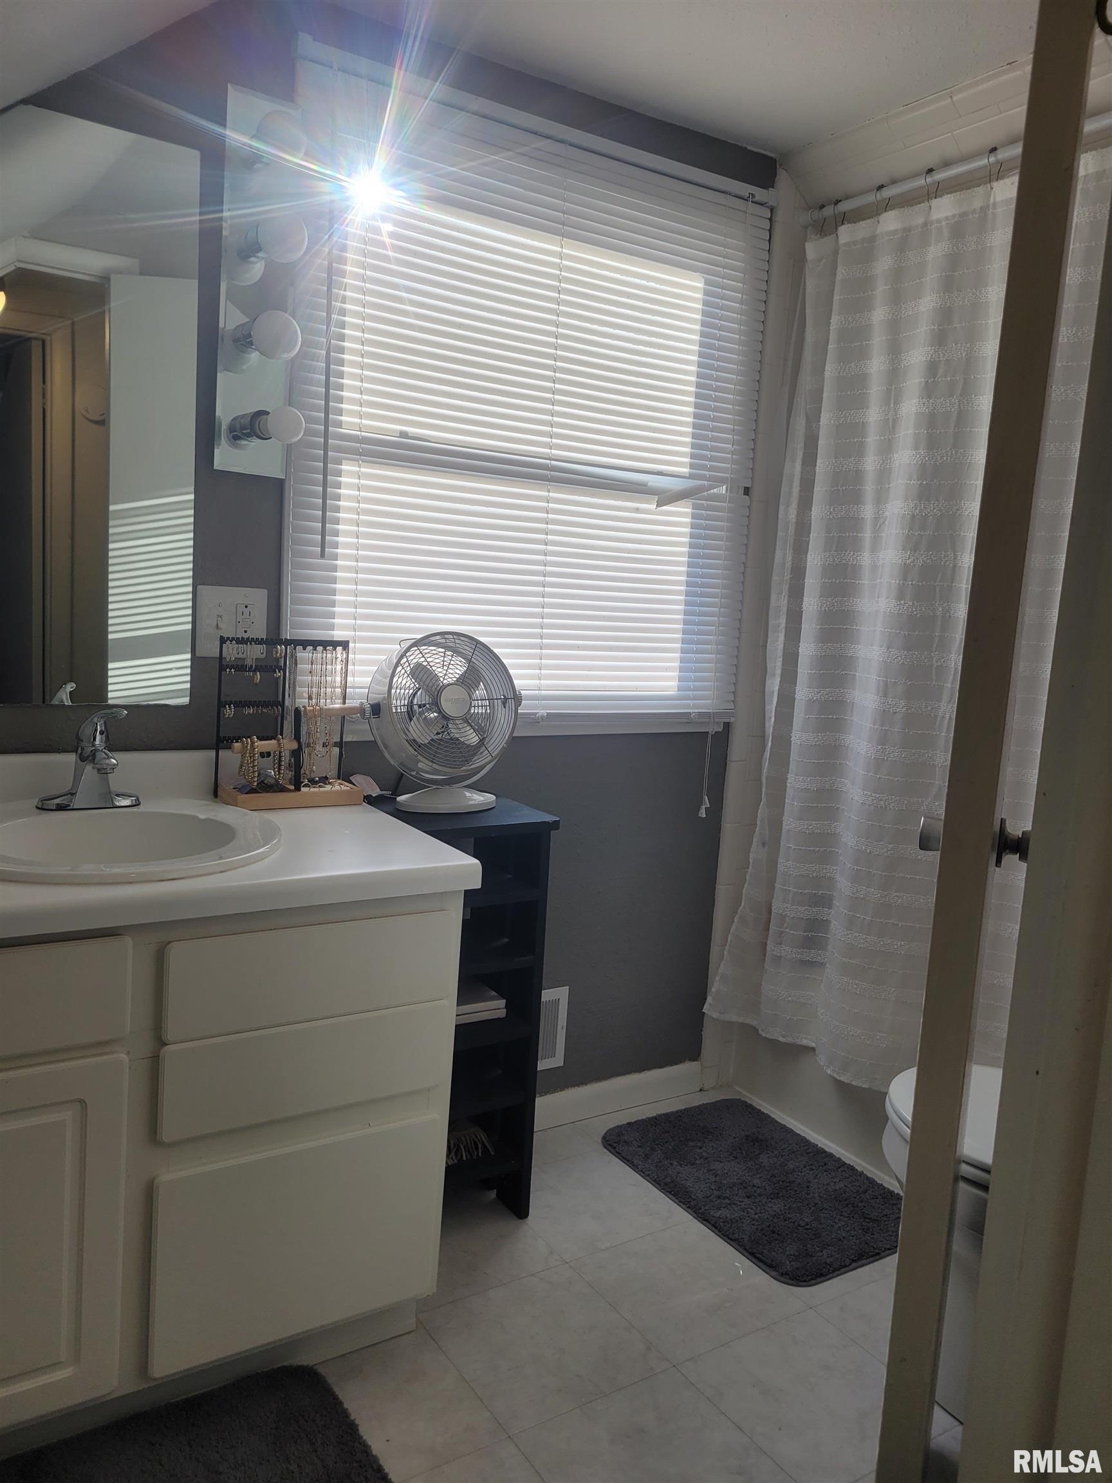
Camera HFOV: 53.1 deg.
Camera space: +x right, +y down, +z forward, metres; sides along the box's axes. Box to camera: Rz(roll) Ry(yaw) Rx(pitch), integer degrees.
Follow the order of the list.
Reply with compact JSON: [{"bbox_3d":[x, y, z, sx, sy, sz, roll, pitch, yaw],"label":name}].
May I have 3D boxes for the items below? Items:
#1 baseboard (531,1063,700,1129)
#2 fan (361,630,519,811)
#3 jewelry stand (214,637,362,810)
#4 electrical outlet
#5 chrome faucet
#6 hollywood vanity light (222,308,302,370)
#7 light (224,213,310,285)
[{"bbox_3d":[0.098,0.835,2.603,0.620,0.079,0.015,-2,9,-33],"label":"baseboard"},{"bbox_3d":[-0.203,-0.044,2.095,0.315,0.326,0.190,-2,9,-36],"label":"fan"},{"bbox_3d":[-0.466,-0.035,1.967,0.235,0.285,0.125,-2,9,-33],"label":"jewelry stand"},{"bbox_3d":[-0.580,-0.212,1.989,0.125,0.124,0.012,-2,9,-33],"label":"electrical outlet"},{"bbox_3d":[-0.720,0.025,1.745,0.158,0.172,0.160,-2,9,-33],"label":"chrome faucet"},{"bbox_3d":[-0.476,-0.669,1.857,0.080,0.080,0.150,-2,9,-33],"label":"hollywood vanity light"},{"bbox_3d":[-0.459,-0.824,1.842,0.080,0.080,0.150,-2,9,-33],"label":"light"}]

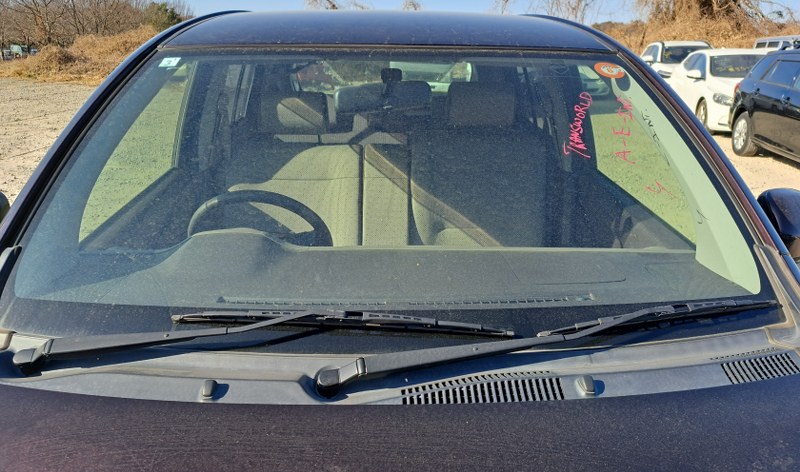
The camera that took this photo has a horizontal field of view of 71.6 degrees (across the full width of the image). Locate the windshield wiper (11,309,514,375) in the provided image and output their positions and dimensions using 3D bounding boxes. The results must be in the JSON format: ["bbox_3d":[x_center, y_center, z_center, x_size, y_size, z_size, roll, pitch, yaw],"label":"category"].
[{"bbox_3d":[-0.202,0.157,0.834,0.755,0.075,0.090,0,19,-1],"label":"windshield wiper"}]

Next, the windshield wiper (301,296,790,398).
[{"bbox_3d":[0.250,0.162,0.837,0.752,0.075,0.080,-3,19,-11],"label":"windshield wiper"}]

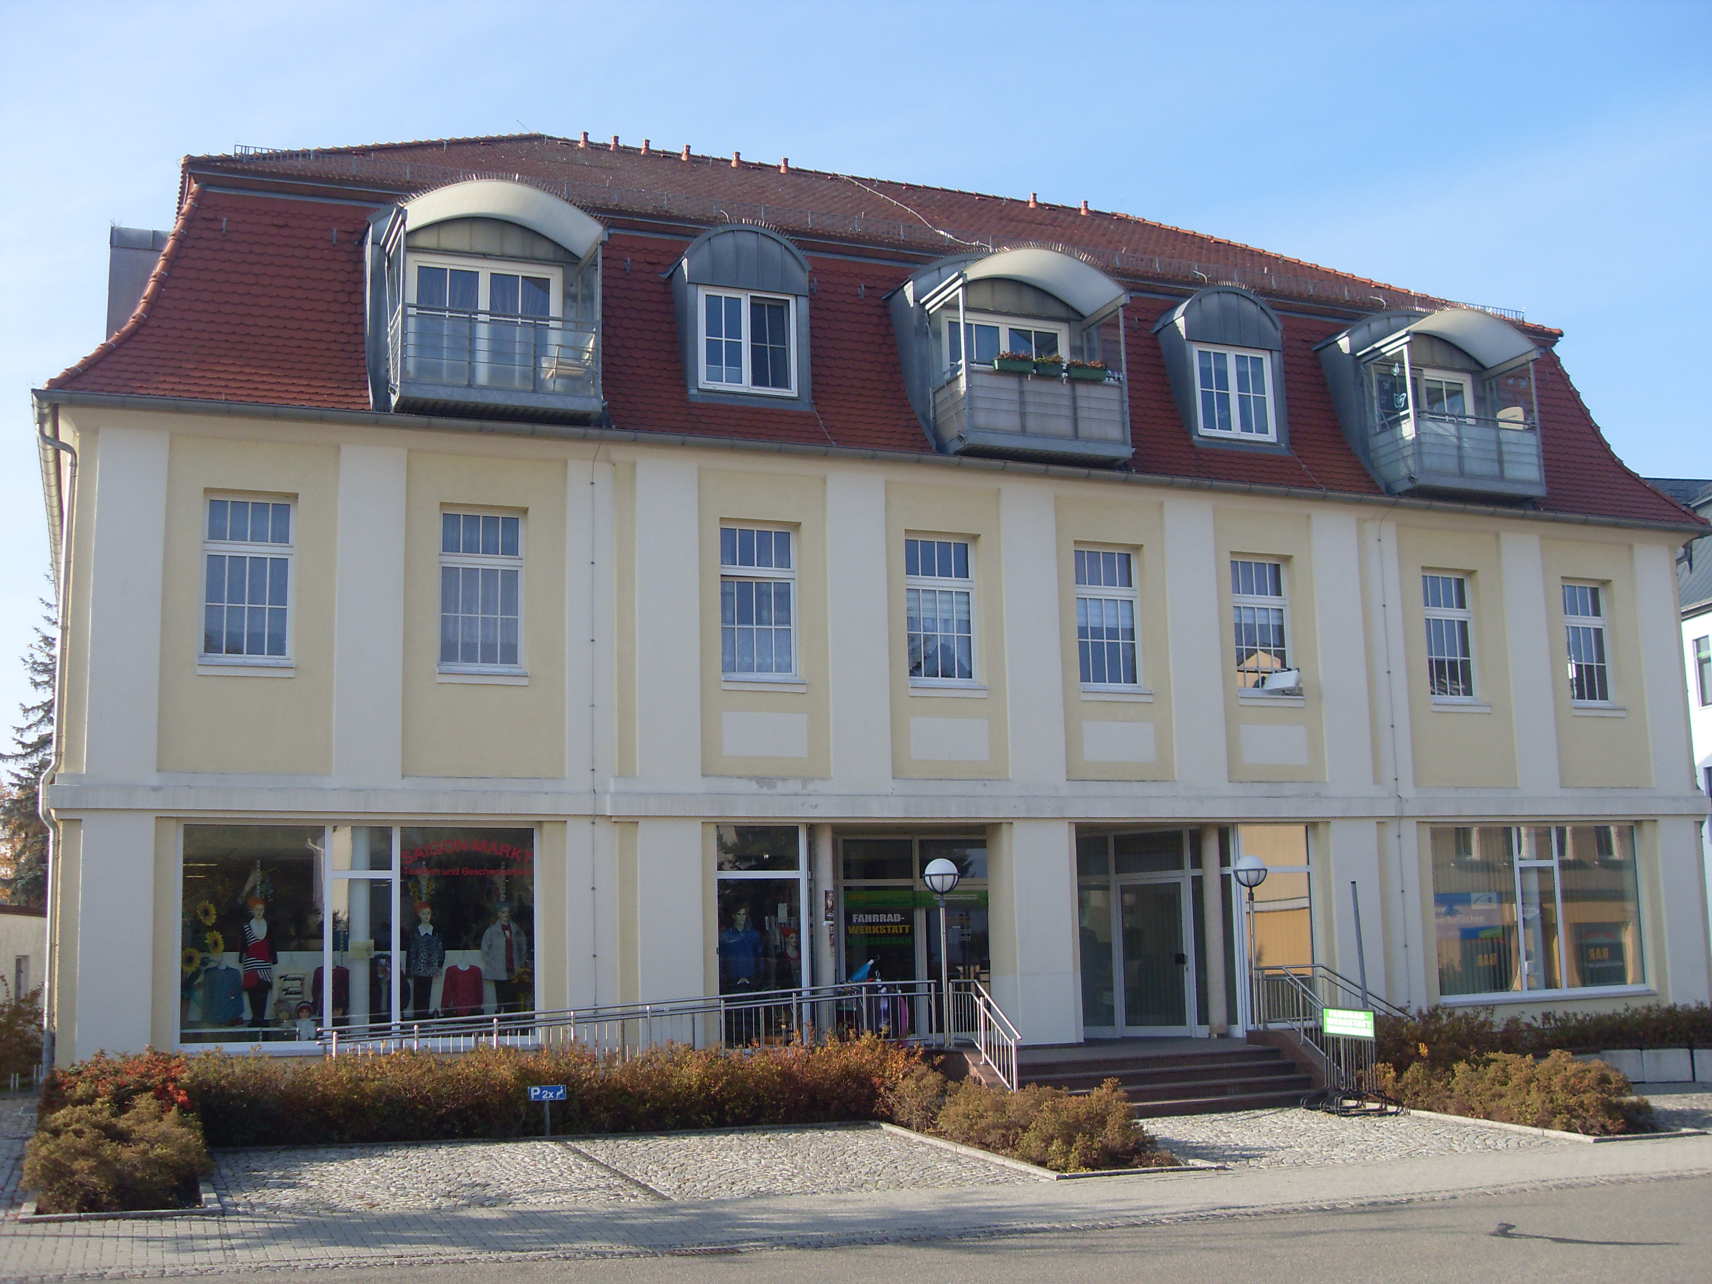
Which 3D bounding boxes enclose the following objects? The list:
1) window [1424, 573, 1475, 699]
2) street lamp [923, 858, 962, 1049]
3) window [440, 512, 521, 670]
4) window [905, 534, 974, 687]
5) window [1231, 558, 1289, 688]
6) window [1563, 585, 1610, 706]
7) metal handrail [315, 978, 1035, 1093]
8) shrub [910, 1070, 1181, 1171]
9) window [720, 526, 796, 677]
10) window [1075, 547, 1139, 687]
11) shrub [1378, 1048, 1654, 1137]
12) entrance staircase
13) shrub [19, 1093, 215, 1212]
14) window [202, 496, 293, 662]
[{"bbox_3d":[8.960,-0.095,27.810,1.054,1.916,0.120,2,-10,-22],"label":"window"},{"bbox_3d":[1.063,3.719,21.955,0.460,2.236,0.460,-1,-9,0],"label":"street lamp"},{"bbox_3d":[-4.578,-0.616,22.343,1.054,1.970,0.120,2,-10,-22],"label":"window"},{"bbox_3d":[1.209,-0.476,26.282,1.110,2.120,0.160,2,-10,-21],"label":"window"},{"bbox_3d":[6.249,-0.269,28.266,1.100,2.110,0.160,2,-10,-21],"label":"window"},{"bbox_3d":[12.296,0.018,30.833,1.100,2.130,0.160,2,-10,-21],"label":"window"},{"bbox_3d":[-1.909,4.460,19.983,7.700,1.300,2.200,2,-10,-21],"label":"metal handrail"},{"bbox_3d":[1.872,4.682,18.106,1.650,0.740,2.850,2,-10,-21],"label":"shrub"},{"bbox_3d":[-1.262,-0.528,23.494,1.054,1.968,0.120,2,-10,-22],"label":"window"},{"bbox_3d":[3.464,-0.357,25.404,1.054,1.959,0.120,2,-10,-22],"label":"window"},{"bbox_3d":[7.416,4.906,20.443,1.498,0.835,3.210,2,-10,-22],"label":"shrub"},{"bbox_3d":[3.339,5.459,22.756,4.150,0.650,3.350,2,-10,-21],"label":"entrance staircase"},{"bbox_3d":[-5.819,4.006,14.504,1.380,0.780,1.700,2,-10,-21],"label":"shrub"},{"bbox_3d":[-7.086,-0.745,21.336,1.054,1.945,0.120,2,-10,-22],"label":"window"}]

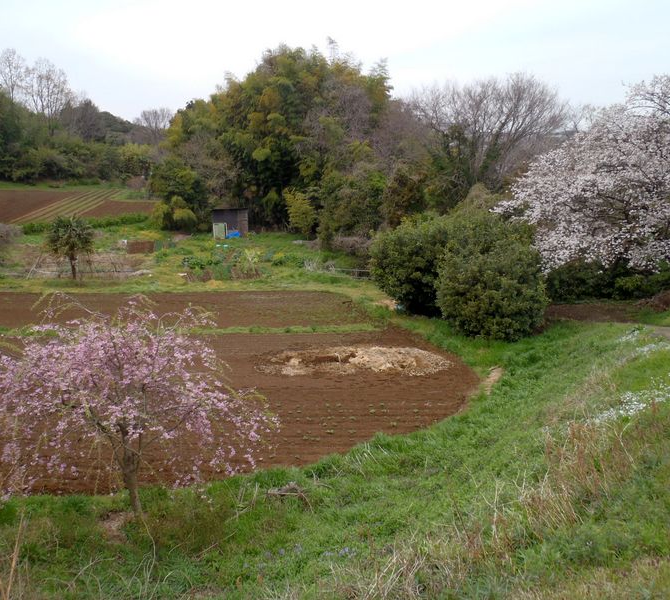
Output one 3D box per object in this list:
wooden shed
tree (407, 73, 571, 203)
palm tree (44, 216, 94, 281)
[{"bbox_3d":[-7.545,-5.445,46.255,2.150,2.110,1.900,3,14,13],"label":"wooden shed"},{"bbox_3d":[10.134,-9.274,41.857,10.300,9.850,9.300,3,14,12],"label":"tree"},{"bbox_3d":[-13.745,-2.679,33.108,2.400,3.380,2.400,-6,15,-22],"label":"palm tree"}]

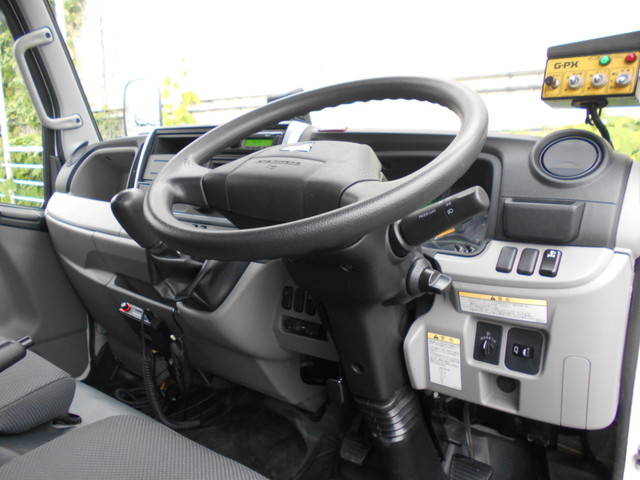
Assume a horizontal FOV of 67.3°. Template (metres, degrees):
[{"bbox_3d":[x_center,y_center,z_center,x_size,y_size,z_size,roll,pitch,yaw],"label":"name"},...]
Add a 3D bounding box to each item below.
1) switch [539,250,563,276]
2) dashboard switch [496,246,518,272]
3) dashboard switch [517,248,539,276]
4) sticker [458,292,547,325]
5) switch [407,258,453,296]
[{"bbox_3d":[0.291,0.029,0.607,0.020,0.008,0.039,4,50,32],"label":"switch"},{"bbox_3d":[0.242,0.025,0.623,0.020,0.008,0.039,4,50,32],"label":"dashboard switch"},{"bbox_3d":[0.266,0.028,0.615,0.020,0.008,0.039,4,50,32],"label":"dashboard switch"},{"bbox_3d":[0.235,0.085,0.622,0.107,0.030,0.002,4,30,32],"label":"sticker"},{"bbox_3d":[0.135,0.047,0.587,0.040,0.041,0.043,-5,14,-38],"label":"switch"}]

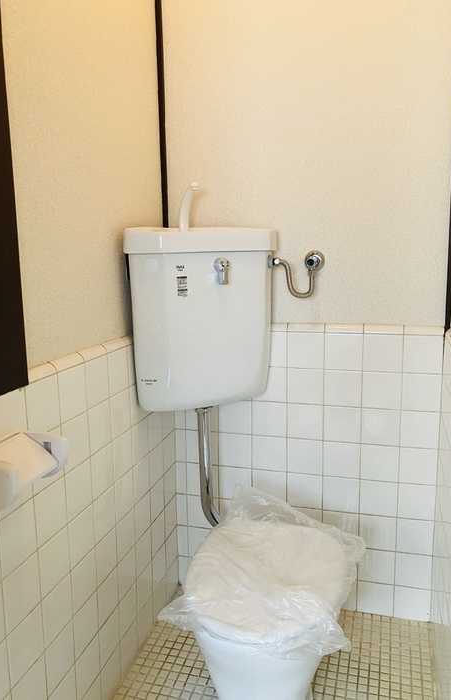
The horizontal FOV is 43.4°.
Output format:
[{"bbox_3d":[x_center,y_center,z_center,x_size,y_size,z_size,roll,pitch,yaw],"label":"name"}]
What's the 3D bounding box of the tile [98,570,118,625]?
[{"bbox_3d":[-0.288,0.604,1.385,0.008,0.106,0.105,2,10,15],"label":"tile"}]

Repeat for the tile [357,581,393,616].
[{"bbox_3d":[0.455,0.752,1.723,0.106,0.099,0.008,2,10,16],"label":"tile"}]

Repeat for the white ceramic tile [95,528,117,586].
[{"bbox_3d":[-0.290,0.497,1.367,0.008,0.106,0.107,2,10,15],"label":"white ceramic tile"}]

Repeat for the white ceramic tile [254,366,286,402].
[{"bbox_3d":[0.134,0.105,1.700,0.106,0.106,0.008,2,10,16],"label":"white ceramic tile"}]

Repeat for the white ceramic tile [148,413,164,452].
[{"bbox_3d":[-0.207,0.230,1.641,0.009,0.106,0.106,2,10,15],"label":"white ceramic tile"}]

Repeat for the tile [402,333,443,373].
[{"bbox_3d":[0.552,0.013,1.571,0.106,0.106,0.009,2,10,15],"label":"tile"}]

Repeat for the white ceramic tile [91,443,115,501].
[{"bbox_3d":[-0.293,0.284,1.331,0.008,0.106,0.107,2,10,15],"label":"white ceramic tile"}]

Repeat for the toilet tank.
[{"bbox_3d":[-0.086,-0.103,1.606,0.456,0.461,0.293,-6,11,-29],"label":"toilet tank"}]

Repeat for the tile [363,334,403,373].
[{"bbox_3d":[0.446,0.010,1.594,0.106,0.106,0.008,2,10,16],"label":"tile"}]

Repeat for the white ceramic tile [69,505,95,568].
[{"bbox_3d":[-0.319,0.409,1.247,0.008,0.106,0.105,2,10,15],"label":"white ceramic tile"}]

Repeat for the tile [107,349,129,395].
[{"bbox_3d":[-0.267,0.053,1.398,0.008,0.106,0.107,2,10,15],"label":"tile"}]

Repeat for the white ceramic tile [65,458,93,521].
[{"bbox_3d":[-0.321,0.303,1.228,0.009,0.106,0.106,2,10,15],"label":"white ceramic tile"}]

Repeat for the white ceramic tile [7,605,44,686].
[{"bbox_3d":[-0.375,0.552,1.062,0.008,0.106,0.105,2,10,15],"label":"white ceramic tile"}]

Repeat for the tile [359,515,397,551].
[{"bbox_3d":[0.449,0.538,1.672,0.105,0.105,0.009,2,10,16],"label":"tile"}]

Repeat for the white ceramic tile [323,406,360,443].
[{"bbox_3d":[0.342,0.217,1.657,0.106,0.106,0.008,2,10,16],"label":"white ceramic tile"}]

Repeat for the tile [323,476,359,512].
[{"bbox_3d":[0.341,0.426,1.679,0.105,0.105,0.008,2,10,15],"label":"tile"}]

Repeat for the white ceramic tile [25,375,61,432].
[{"bbox_3d":[-0.352,0.107,1.088,0.008,0.106,0.107,2,10,15],"label":"white ceramic tile"}]

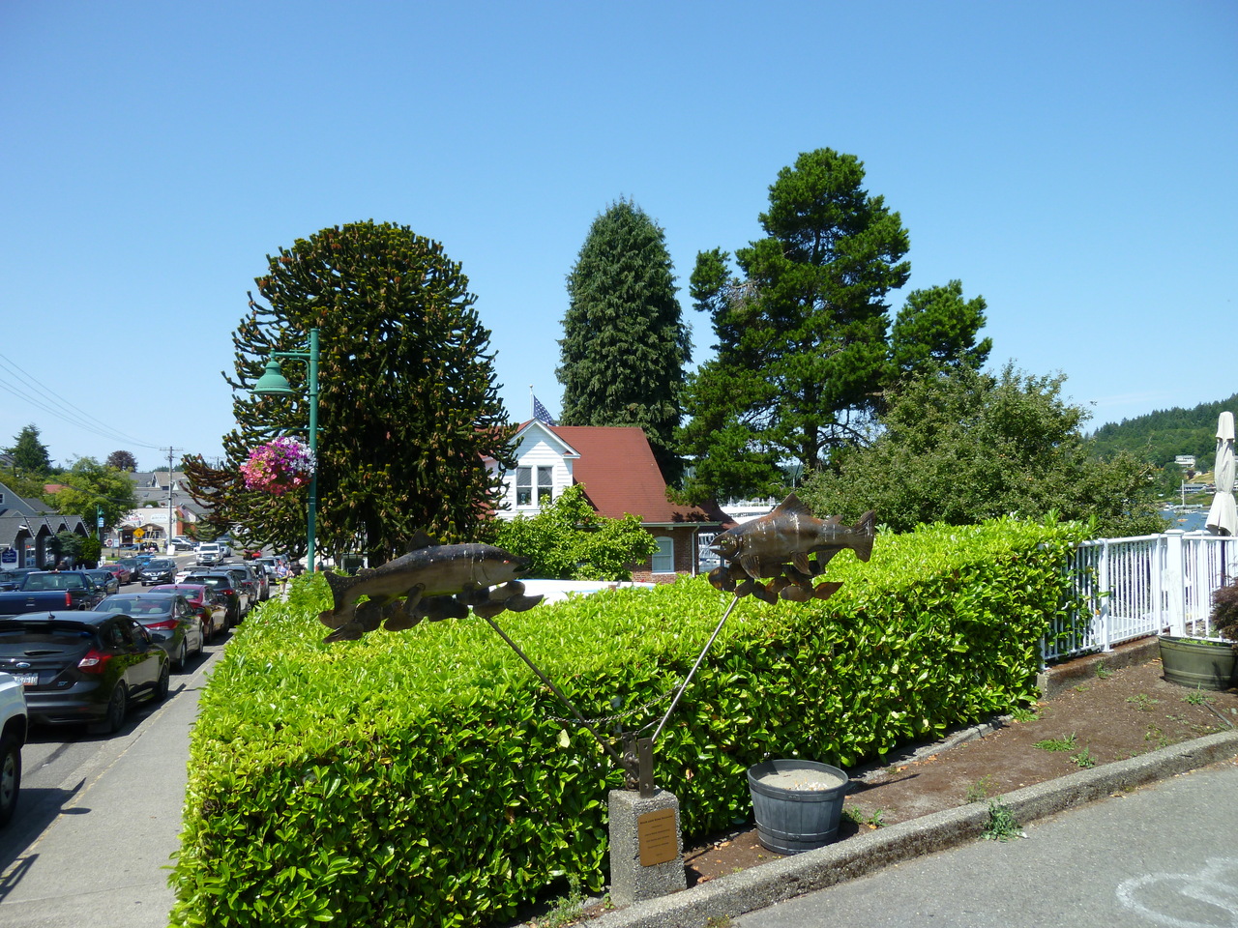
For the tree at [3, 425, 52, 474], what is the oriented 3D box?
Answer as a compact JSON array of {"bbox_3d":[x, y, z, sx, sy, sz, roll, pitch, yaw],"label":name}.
[{"bbox_3d":[-75.887,0.863,115.026,6.300,12.000,6.300,0,-2,0],"label":"tree"}]

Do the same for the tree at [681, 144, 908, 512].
[{"bbox_3d":[6.710,-3.129,34.270,9.200,18.044,8.600,0,-1,0],"label":"tree"}]

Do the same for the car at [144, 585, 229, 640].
[{"bbox_3d":[-11.838,4.034,24.351,1.800,1.460,4.600,1,-6,-16],"label":"car"}]

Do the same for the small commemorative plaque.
[{"bbox_3d":[0.189,1.831,4.380,0.197,0.241,0.015,1,-6,-27],"label":"small commemorative plaque"}]

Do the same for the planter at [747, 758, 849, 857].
[{"bbox_3d":[0.955,1.825,4.750,0.530,0.352,0.530,0,-1,0],"label":"planter"}]

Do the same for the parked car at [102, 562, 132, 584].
[{"bbox_3d":[-32.010,7.114,56.694,1.800,1.420,4.600,1,-4,-22],"label":"parked car"}]

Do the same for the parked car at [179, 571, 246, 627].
[{"bbox_3d":[-13.533,4.463,29.801,1.840,1.690,4.600,1,-5,-19],"label":"parked car"}]

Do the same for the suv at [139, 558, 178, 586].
[{"bbox_3d":[-30.394,7.128,59.485,1.840,1.720,4.690,1,-4,-19],"label":"suv"}]

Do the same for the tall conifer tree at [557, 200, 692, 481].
[{"bbox_3d":[0.254,-3.694,47.732,7.200,21.021,7.200,0,-1,0],"label":"tall conifer tree"}]

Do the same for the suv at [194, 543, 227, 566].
[{"bbox_3d":[-39.299,8.746,86.404,2.030,1.960,5.700,1,-3,-19],"label":"suv"}]

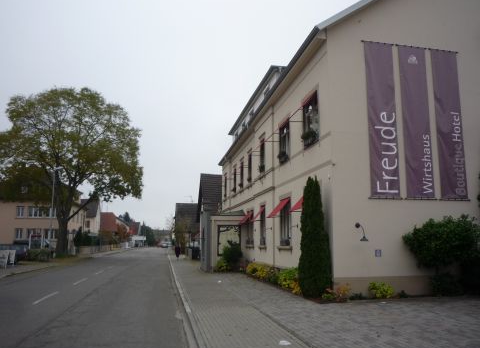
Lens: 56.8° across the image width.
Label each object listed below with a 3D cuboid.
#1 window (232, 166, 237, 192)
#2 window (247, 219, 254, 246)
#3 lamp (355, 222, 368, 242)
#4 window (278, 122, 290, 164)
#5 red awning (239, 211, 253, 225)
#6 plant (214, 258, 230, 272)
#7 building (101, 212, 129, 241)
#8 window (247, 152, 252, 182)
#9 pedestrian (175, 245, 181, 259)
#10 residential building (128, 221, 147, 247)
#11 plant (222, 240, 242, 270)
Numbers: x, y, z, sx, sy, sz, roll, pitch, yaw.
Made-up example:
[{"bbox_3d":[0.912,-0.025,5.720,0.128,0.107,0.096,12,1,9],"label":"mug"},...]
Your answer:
[{"bbox_3d":[-0.321,0.464,31.260,0.200,1.800,1.050,1,-9,-10],"label":"window"},{"bbox_3d":[0.603,3.220,25.415,0.200,1.750,1.650,1,-9,-10],"label":"window"},{"bbox_3d":[3.767,1.792,13.648,0.250,0.540,0.560,2,-9,-13],"label":"lamp"},{"bbox_3d":[1.881,-1.305,18.558,0.200,1.780,1.520,1,-9,-10],"label":"window"},{"bbox_3d":[0.338,2.615,26.547,0.620,0.800,1.950,2,-9,-10],"label":"red awning"},{"bbox_3d":[-0.895,4.681,22.700,0.750,0.700,0.800,1,-9,-10],"label":"plant"},{"bbox_3d":[-30.368,12.390,96.497,11.000,8.400,11.000,0,-9,0],"label":"building"},{"bbox_3d":[0.664,-0.352,27.049,0.200,1.780,1.100,2,-9,-10],"label":"window"},{"bbox_3d":[-5.897,7.364,42.000,0.550,1.620,0.380,1,-9,-10],"label":"pedestrian"},{"bbox_3d":[-30.624,16.916,122.448,8.500,7.400,10.000,0,-9,0],"label":"residential building"},{"bbox_3d":[-0.454,4.955,26.878,1.200,1.800,1.200,2,-9,-10],"label":"plant"}]

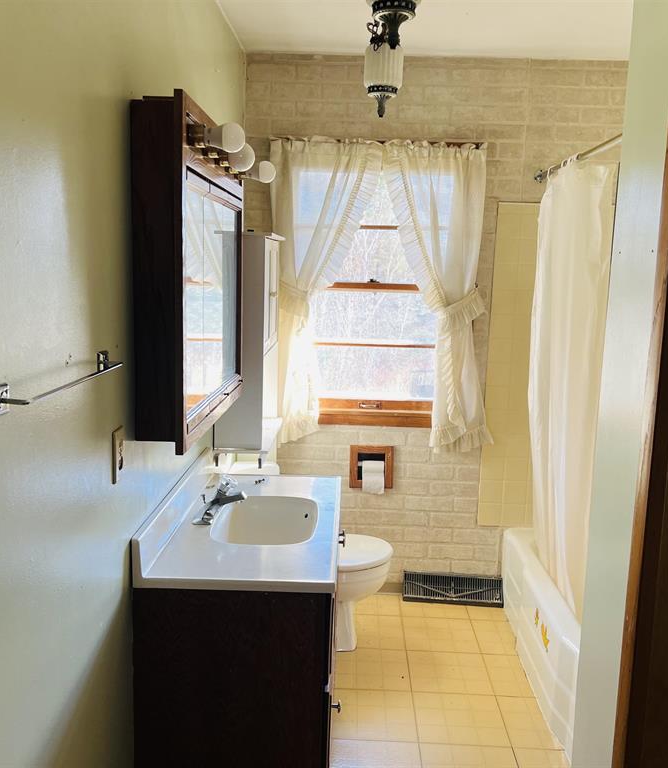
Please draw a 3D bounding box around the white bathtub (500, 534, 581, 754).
[{"bbox_3d":[1.119,0.971,2.850,0.760,0.346,1.524,2,9,1],"label":"white bathtub"}]

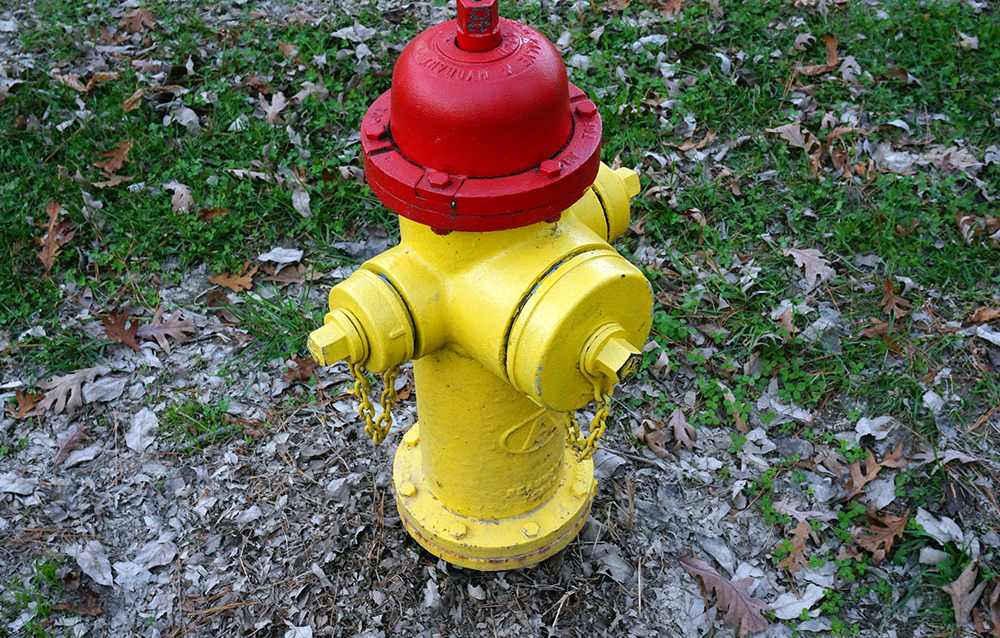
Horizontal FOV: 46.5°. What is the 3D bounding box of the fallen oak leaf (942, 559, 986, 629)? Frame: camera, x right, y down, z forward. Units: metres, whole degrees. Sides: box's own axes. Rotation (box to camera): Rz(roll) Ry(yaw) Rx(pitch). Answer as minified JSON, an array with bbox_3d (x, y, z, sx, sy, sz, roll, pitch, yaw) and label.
[{"bbox_3d":[0.588,0.344,1.478,0.041,0.025,0.095,30,52,30],"label":"fallen oak leaf"}]

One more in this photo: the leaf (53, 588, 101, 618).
[{"bbox_3d":[-0.543,0.365,1.512,0.064,0.020,0.034,5,43,7],"label":"leaf"}]

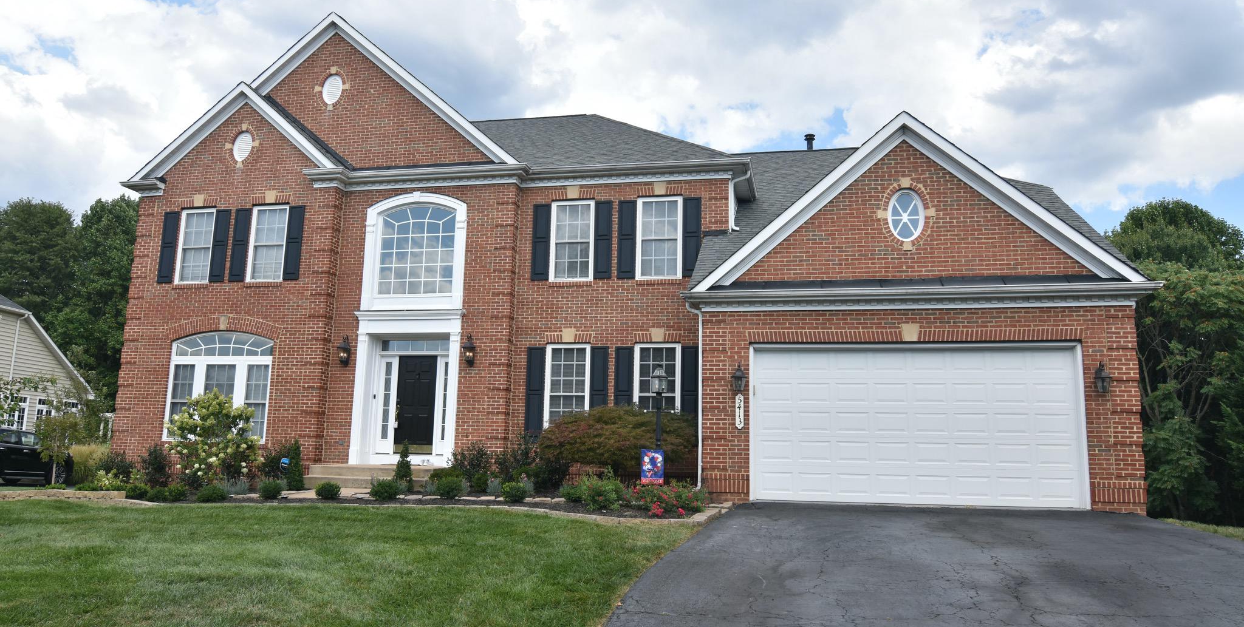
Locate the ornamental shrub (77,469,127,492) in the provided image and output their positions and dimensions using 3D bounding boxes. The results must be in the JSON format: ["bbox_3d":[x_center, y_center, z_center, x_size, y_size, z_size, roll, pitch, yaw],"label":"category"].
[{"bbox_3d":[-9.192,2.939,14.621,0.843,0.369,0.548,-1,-10,11],"label":"ornamental shrub"}]

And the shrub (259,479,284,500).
[{"bbox_3d":[-5.666,2.845,13.410,0.376,0.338,0.376,-1,-9,10],"label":"shrub"}]

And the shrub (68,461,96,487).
[{"bbox_3d":[-10.802,3.216,16.602,0.452,0.486,0.452,-1,-10,11],"label":"shrub"}]

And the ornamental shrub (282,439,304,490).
[{"bbox_3d":[-5.802,2.676,14.646,0.367,0.911,0.367,-1,-9,10],"label":"ornamental shrub"}]

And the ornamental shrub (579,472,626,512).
[{"bbox_3d":[-0.278,2.600,12.092,0.680,0.569,0.680,1,-9,0],"label":"ornamental shrub"}]

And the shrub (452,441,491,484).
[{"bbox_3d":[-2.791,2.815,15.354,0.726,0.903,0.726,-1,-9,10],"label":"shrub"}]

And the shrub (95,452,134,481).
[{"bbox_3d":[-10.105,3.078,16.539,0.676,0.618,0.608,-1,-10,11],"label":"shrub"}]

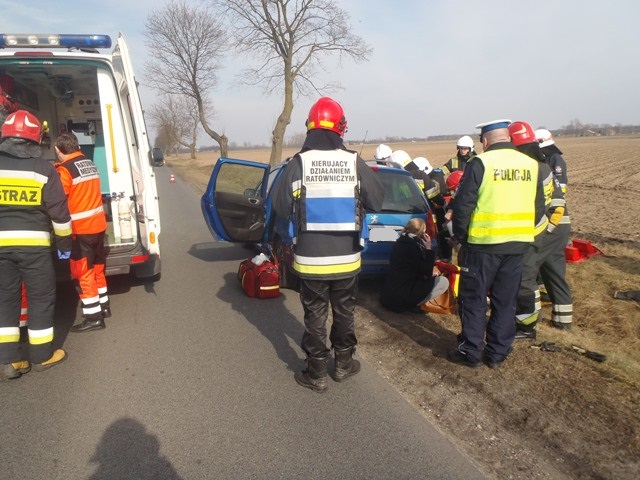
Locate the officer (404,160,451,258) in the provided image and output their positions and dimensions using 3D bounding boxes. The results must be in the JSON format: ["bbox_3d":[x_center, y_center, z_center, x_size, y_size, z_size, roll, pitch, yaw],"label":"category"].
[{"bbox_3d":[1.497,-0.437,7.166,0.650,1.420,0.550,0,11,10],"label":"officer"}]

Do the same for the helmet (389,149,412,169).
[{"bbox_3d":[0.985,-0.973,6.335,0.300,0.250,0.240,-37,-9,30],"label":"helmet"}]

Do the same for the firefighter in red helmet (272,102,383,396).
[{"bbox_3d":[0.047,0.043,3.403,0.700,1.880,0.420,-1,10,4],"label":"firefighter in red helmet"}]

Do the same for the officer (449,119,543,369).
[{"bbox_3d":[1.262,0.024,3.855,0.580,1.820,0.400,-9,12,-32],"label":"officer"}]

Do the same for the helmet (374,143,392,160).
[{"bbox_3d":[0.972,-1.350,7.900,0.290,0.240,0.250,-26,16,-36],"label":"helmet"}]

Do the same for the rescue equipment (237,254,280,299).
[{"bbox_3d":[-0.665,0.433,5.726,0.310,0.320,0.470,-8,12,-29],"label":"rescue equipment"}]

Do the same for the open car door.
[{"bbox_3d":[-1.133,-0.484,6.944,1.000,1.130,0.200,0,12,-28],"label":"open car door"}]

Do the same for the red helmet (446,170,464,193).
[{"bbox_3d":[1.575,-0.665,5.886,0.300,0.250,0.240,-24,13,-6],"label":"red helmet"}]

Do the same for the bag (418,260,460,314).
[{"bbox_3d":[1.229,0.484,5.280,0.400,0.460,0.340,-2,10,0],"label":"bag"}]

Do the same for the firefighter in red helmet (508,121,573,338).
[{"bbox_3d":[1.780,-0.062,4.291,0.500,1.780,0.560,7,14,39],"label":"firefighter in red helmet"}]

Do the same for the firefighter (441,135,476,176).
[{"bbox_3d":[2.143,-0.674,7.815,0.580,1.800,0.420,5,12,30],"label":"firefighter"}]

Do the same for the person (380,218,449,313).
[{"bbox_3d":[0.915,0.222,5.047,0.650,0.910,0.540,-6,12,-24],"label":"person"}]

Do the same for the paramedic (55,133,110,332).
[{"bbox_3d":[-2.115,-0.059,4.603,0.430,1.740,0.500,6,13,34],"label":"paramedic"}]

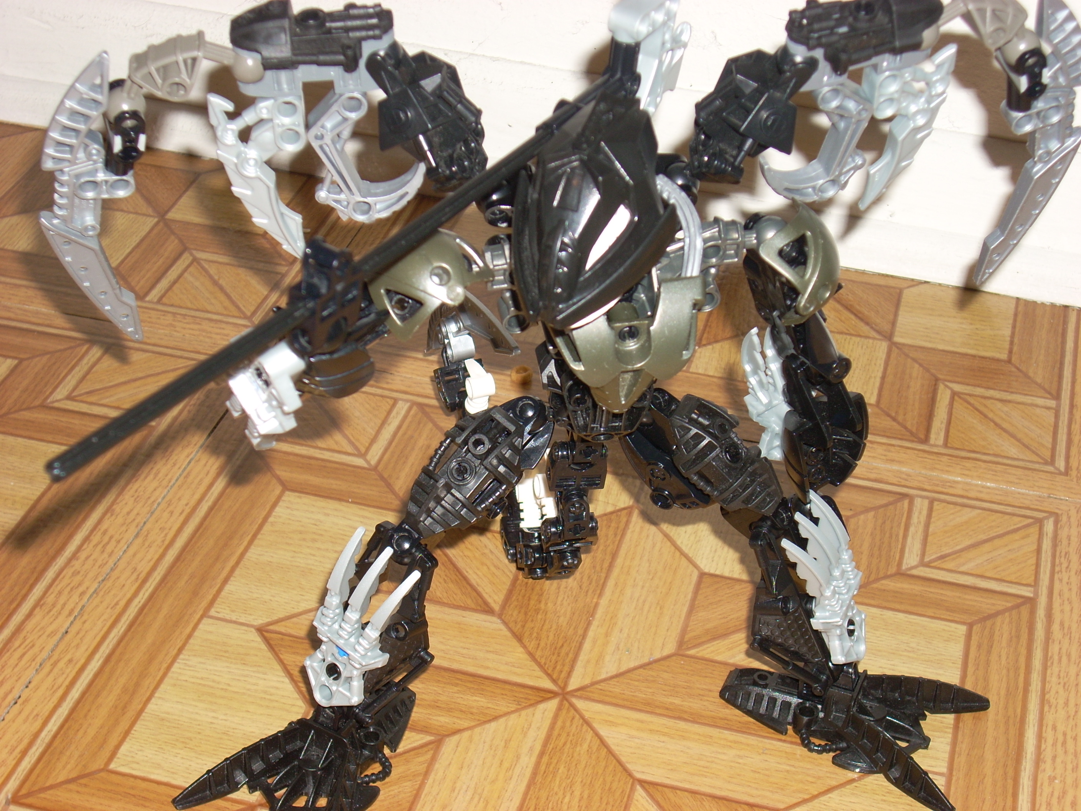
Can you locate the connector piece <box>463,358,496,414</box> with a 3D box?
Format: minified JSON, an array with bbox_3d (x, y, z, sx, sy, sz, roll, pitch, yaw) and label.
[{"bbox_3d":[-0.021,-0.007,0.686,0.009,0.020,0.009,-10,31,-18],"label":"connector piece"}]

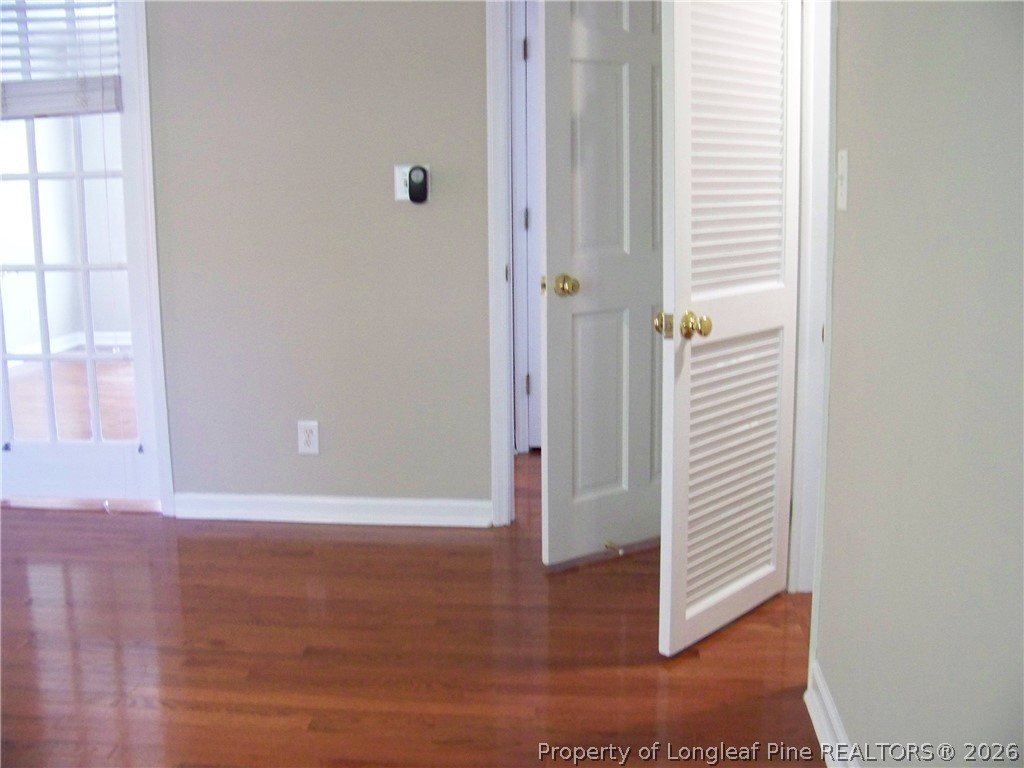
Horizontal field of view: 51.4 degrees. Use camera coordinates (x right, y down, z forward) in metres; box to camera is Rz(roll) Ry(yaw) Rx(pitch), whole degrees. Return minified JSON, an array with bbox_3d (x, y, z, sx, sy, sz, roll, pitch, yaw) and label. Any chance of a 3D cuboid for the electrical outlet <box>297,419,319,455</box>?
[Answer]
[{"bbox_3d":[-0.722,0.190,3.766,0.073,0.118,0.009,0,11,7],"label":"electrical outlet"}]

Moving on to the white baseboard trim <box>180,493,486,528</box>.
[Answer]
[{"bbox_3d":[-0.649,0.451,3.808,1.178,0.098,0.016,0,11,7],"label":"white baseboard trim"}]

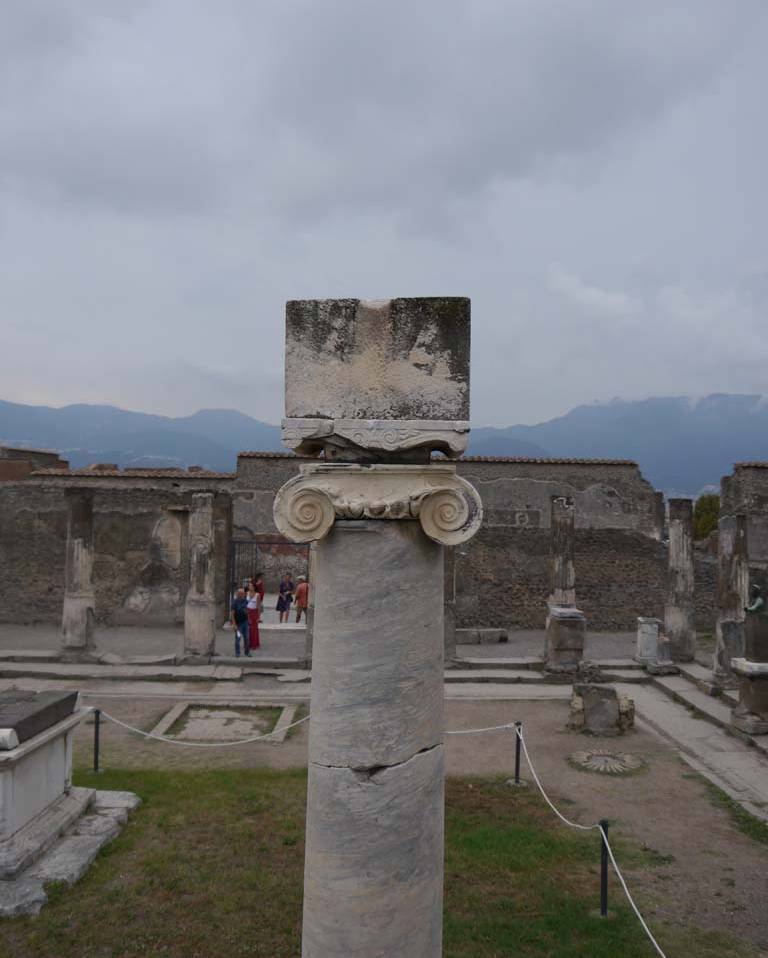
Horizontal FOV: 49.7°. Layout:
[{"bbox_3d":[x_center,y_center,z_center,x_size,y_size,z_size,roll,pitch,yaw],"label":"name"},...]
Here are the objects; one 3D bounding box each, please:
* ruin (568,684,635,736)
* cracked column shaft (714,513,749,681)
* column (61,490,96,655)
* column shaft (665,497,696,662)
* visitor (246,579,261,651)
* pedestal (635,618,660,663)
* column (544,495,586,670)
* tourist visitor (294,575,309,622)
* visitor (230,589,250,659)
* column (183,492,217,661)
[{"bbox_3d":[3.901,4.151,15.025,1.100,0.757,0.720,1,-2,-1],"label":"ruin"},{"bbox_3d":[7.458,2.521,17.851,0.780,3.509,0.780,1,-2,-1],"label":"cracked column shaft"},{"bbox_3d":[-7.538,2.245,20.583,0.820,3.970,0.820,1,-2,-1],"label":"column"},{"bbox_3d":[7.459,2.495,20.855,0.790,4.009,0.790,1,-2,-1],"label":"column shaft"},{"bbox_3d":[-3.352,3.515,21.377,0.440,1.758,0.360,0,-2,8],"label":"visitor"},{"bbox_3d":[6.452,3.958,20.312,0.600,1.018,0.580,1,-2,-1],"label":"pedestal"},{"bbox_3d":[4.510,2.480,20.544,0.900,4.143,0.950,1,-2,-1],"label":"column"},{"bbox_3d":[-2.544,3.816,25.565,0.380,1.680,0.450,-1,-3,40],"label":"tourist visitor"},{"bbox_3d":[-3.493,3.514,20.253,0.520,1.665,0.360,1,-2,-12],"label":"visitor"},{"bbox_3d":[-4.549,2.341,20.613,0.770,4.012,0.770,1,-2,-1],"label":"column"}]

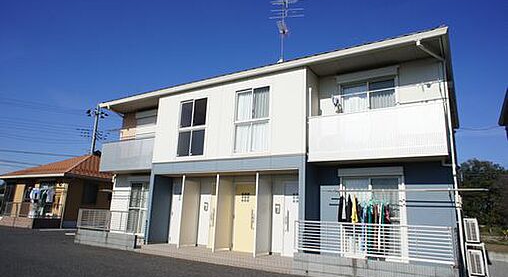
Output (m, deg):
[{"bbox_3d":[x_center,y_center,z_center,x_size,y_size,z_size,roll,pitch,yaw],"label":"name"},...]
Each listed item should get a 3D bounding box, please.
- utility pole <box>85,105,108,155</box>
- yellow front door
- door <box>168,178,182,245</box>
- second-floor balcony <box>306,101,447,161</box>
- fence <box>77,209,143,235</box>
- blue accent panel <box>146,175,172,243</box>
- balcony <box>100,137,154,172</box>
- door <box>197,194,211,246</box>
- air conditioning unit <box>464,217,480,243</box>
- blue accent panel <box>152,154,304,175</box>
[{"bbox_3d":[-14.452,2.048,29.948,1.800,10.369,0.700,8,-13,-25],"label":"utility pole"},{"bbox_3d":[-0.204,2.460,10.515,0.850,2.096,0.070,-6,-14,33],"label":"yellow front door"},{"bbox_3d":[-2.890,2.933,13.247,0.885,2.344,0.070,-6,-14,31],"label":"door"},{"bbox_3d":[3.461,-0.015,9.691,3.621,1.368,1.021,-6,-14,31],"label":"second-floor balcony"},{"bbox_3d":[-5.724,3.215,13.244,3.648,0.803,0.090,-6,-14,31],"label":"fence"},{"bbox_3d":[-3.653,2.776,13.157,0.130,2.563,0.985,-6,-14,31],"label":"blue accent panel"},{"bbox_3d":[-4.619,0.735,13.264,3.120,1.160,0.980,-6,-14,33],"label":"balcony"},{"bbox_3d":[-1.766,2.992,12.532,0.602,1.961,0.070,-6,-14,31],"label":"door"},{"bbox_3d":[5.708,2.390,8.865,0.290,0.560,0.780,-6,-14,31],"label":"air conditioning unit"},{"bbox_3d":[-1.081,0.865,10.389,5.856,0.400,0.150,-6,-14,33],"label":"blue accent panel"}]

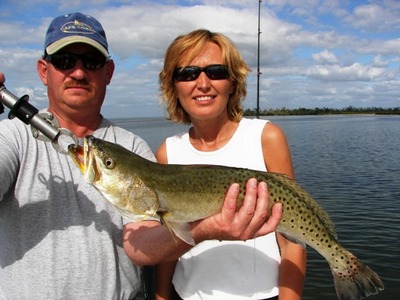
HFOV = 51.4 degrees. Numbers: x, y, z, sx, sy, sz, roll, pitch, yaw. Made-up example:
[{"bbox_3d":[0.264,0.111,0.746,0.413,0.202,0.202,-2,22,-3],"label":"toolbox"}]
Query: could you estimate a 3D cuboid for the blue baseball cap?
[{"bbox_3d":[-0.322,-0.302,1.080,0.168,0.122,0.265,-2,13,-19],"label":"blue baseball cap"}]

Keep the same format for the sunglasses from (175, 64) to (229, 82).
[{"bbox_3d":[0.002,-0.207,1.120,0.142,0.044,0.150,-4,9,-4],"label":"sunglasses"}]

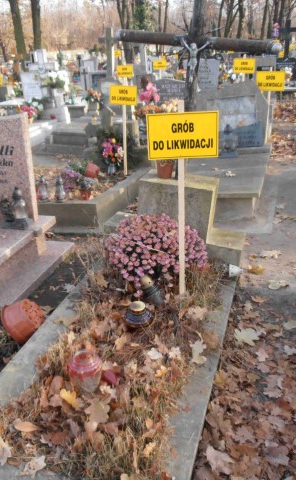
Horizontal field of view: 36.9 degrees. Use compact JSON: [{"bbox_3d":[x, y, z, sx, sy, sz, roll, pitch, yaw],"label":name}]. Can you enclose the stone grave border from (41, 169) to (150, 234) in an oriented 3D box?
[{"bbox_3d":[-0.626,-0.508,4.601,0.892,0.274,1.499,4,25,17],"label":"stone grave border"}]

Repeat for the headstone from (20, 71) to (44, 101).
[{"bbox_3d":[-2.768,-3.745,10.824,0.540,0.680,0.120,4,25,17],"label":"headstone"}]

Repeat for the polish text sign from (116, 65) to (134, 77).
[{"bbox_3d":[-0.455,-3.380,8.900,0.355,0.240,0.020,0,24,9],"label":"polish text sign"}]

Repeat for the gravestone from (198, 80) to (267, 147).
[{"bbox_3d":[0.977,-1.424,5.059,0.740,0.700,0.140,0,24,7],"label":"gravestone"}]

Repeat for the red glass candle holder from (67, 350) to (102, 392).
[{"bbox_3d":[-0.278,0.597,1.978,0.138,0.155,0.138,-3,24,1],"label":"red glass candle holder"}]

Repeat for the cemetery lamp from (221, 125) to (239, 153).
[{"bbox_3d":[0.961,-1.194,5.220,0.190,0.320,0.170,0,24,9],"label":"cemetery lamp"}]

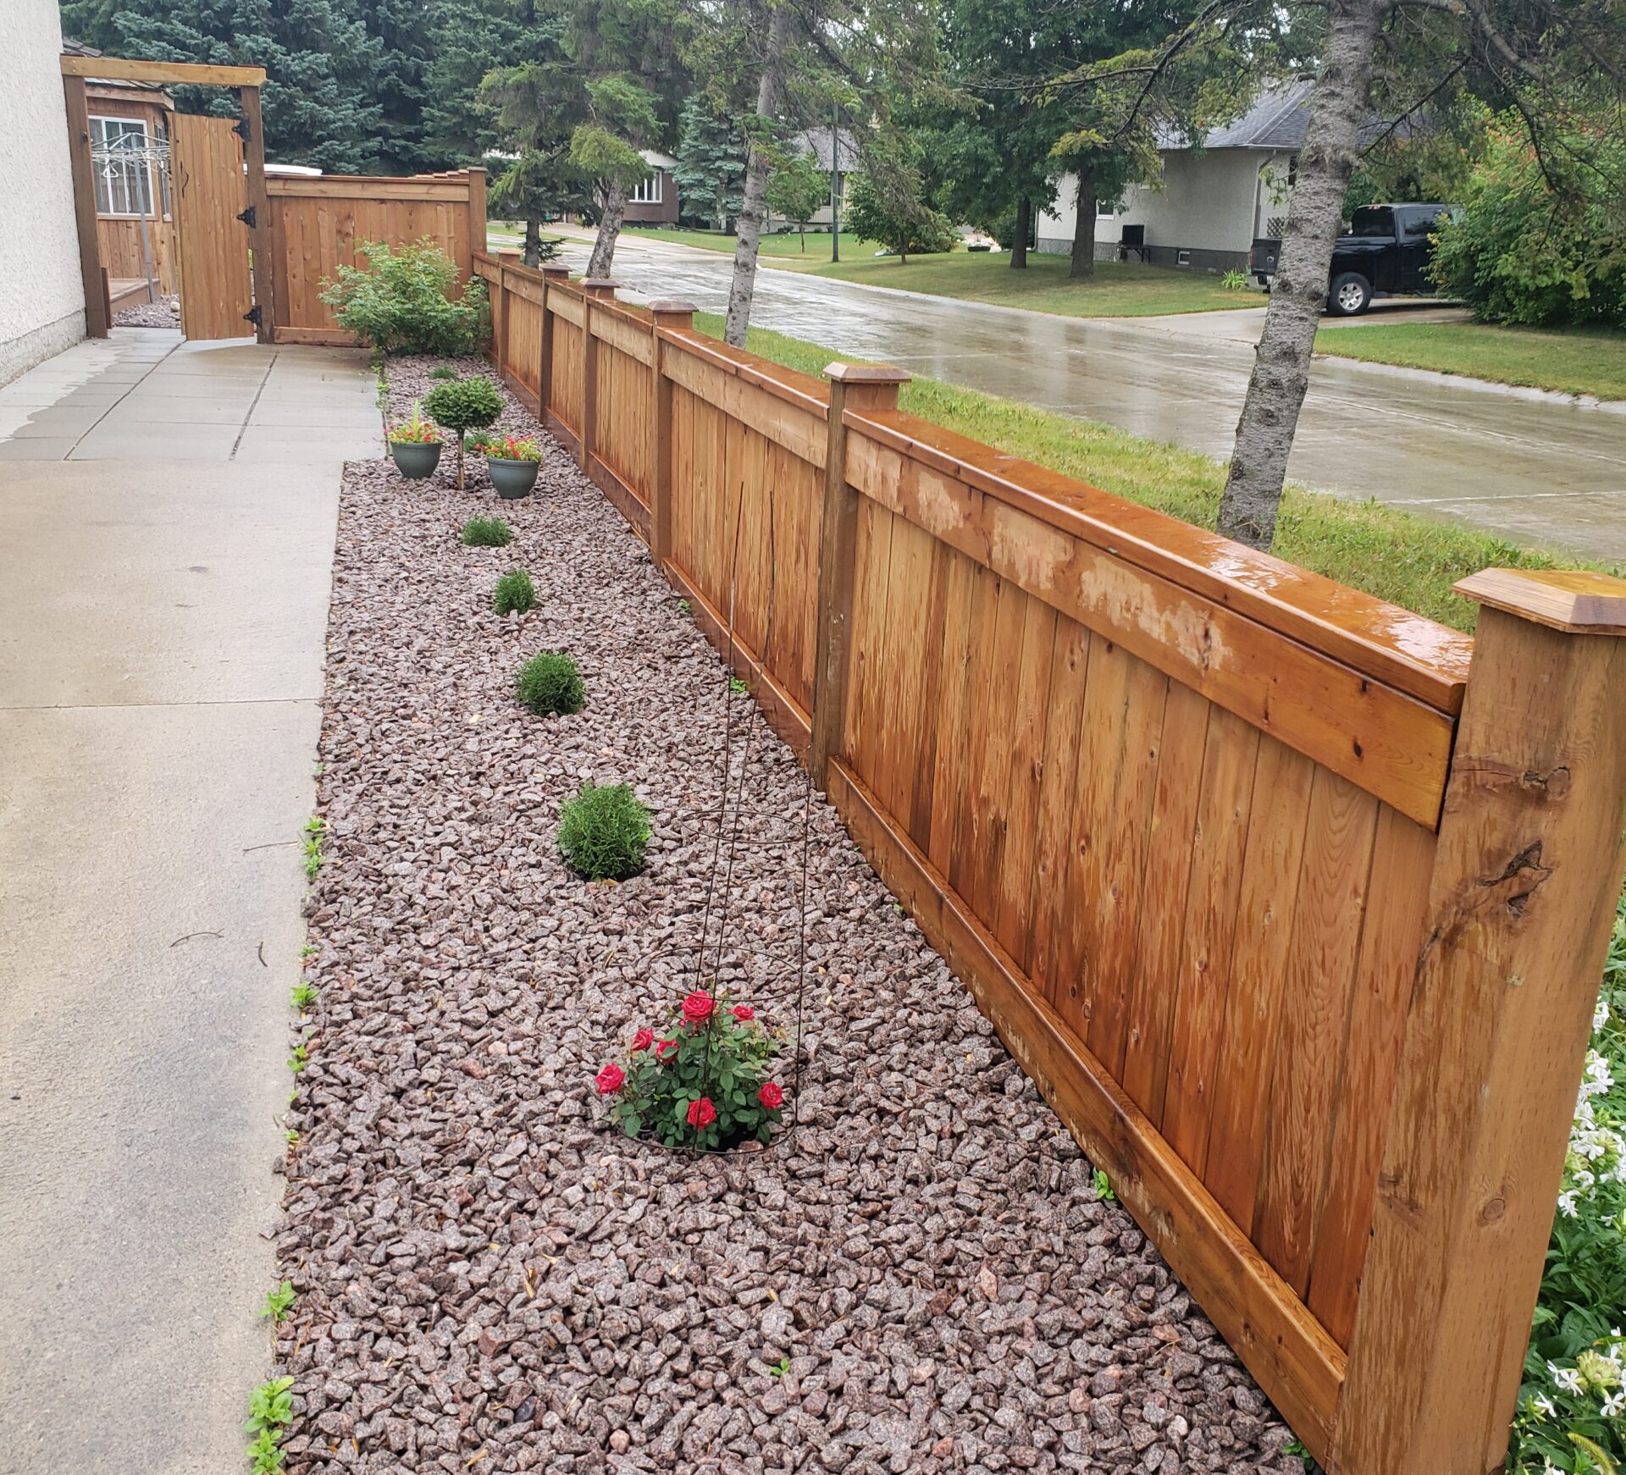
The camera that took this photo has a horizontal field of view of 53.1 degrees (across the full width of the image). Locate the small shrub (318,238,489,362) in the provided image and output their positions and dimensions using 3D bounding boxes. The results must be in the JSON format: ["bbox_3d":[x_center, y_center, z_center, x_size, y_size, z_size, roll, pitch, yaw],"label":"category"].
[{"bbox_3d":[-3.567,-3.833,14.200,1.450,1.030,1.300,-3,18,-14],"label":"small shrub"}]

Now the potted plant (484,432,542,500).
[{"bbox_3d":[-1.391,-1.263,7.536,0.280,0.305,0.280,-2,18,-15],"label":"potted plant"}]

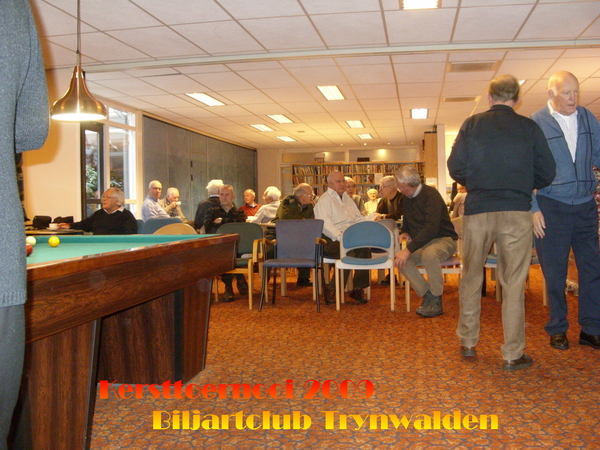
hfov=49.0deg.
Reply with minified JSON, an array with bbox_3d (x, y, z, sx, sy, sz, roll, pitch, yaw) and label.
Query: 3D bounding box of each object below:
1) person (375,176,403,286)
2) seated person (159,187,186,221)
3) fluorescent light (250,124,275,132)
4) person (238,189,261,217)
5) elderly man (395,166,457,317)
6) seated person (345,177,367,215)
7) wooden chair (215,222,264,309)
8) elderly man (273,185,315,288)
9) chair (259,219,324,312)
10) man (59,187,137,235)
[{"bbox_3d":[1.179,0.074,8.050,0.640,1.320,0.520,-1,2,-9],"label":"person"},{"bbox_3d":[-1.620,0.110,8.700,0.780,1.230,0.520,1,2,44],"label":"seated person"},{"bbox_3d":[-0.718,-1.931,13.021,0.290,0.070,1.170,-1,2,10],"label":"fluorescent light"},{"bbox_3d":[-0.812,0.054,10.700,0.520,1.280,0.680,-1,2,9],"label":"person"},{"bbox_3d":[1.145,0.128,5.970,0.720,1.310,0.600,-2,2,-34],"label":"elderly man"},{"bbox_3d":[0.640,0.055,8.350,0.520,1.330,0.750,0,2,9],"label":"seated person"},{"bbox_3d":[-0.640,0.380,6.490,0.570,0.810,0.560,0,2,12],"label":"wooden chair"},{"bbox_3d":[-0.018,0.122,8.100,0.660,1.260,0.520,-1,2,15],"label":"elderly man"},{"bbox_3d":[-0.045,0.369,6.270,0.580,0.840,0.570,0,2,11],"label":"chair"},{"bbox_3d":[-1.970,0.210,6.500,0.780,1.190,0.600,-2,2,-41],"label":"man"}]

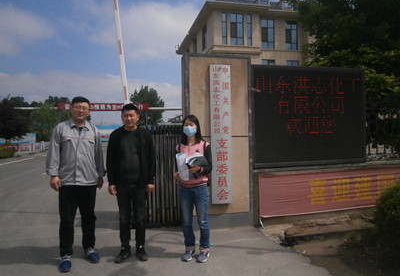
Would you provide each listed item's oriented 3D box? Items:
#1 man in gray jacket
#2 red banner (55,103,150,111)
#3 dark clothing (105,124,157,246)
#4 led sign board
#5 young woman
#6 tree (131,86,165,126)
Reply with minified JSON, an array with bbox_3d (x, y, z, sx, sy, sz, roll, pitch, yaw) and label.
[{"bbox_3d":[-1.298,0.460,3.187,0.600,1.780,0.420,-1,1,-14],"label":"man in gray jacket"},{"bbox_3d":[-8.396,-2.700,26.000,7.600,0.670,0.060,-1,1,-13],"label":"red banner"},{"bbox_3d":[-0.751,0.554,3.341,0.530,1.330,0.290,-1,1,-7],"label":"dark clothing"},{"bbox_3d":[1.749,-0.339,4.788,1.960,1.540,0.150,-1,1,-13],"label":"led sign board"},{"bbox_3d":[-0.072,0.542,3.313,0.430,1.575,0.360,-1,1,9],"label":"young woman"},{"bbox_3d":[-6.680,-2.771,37.945,4.300,7.000,4.200,-1,1,-13],"label":"tree"}]

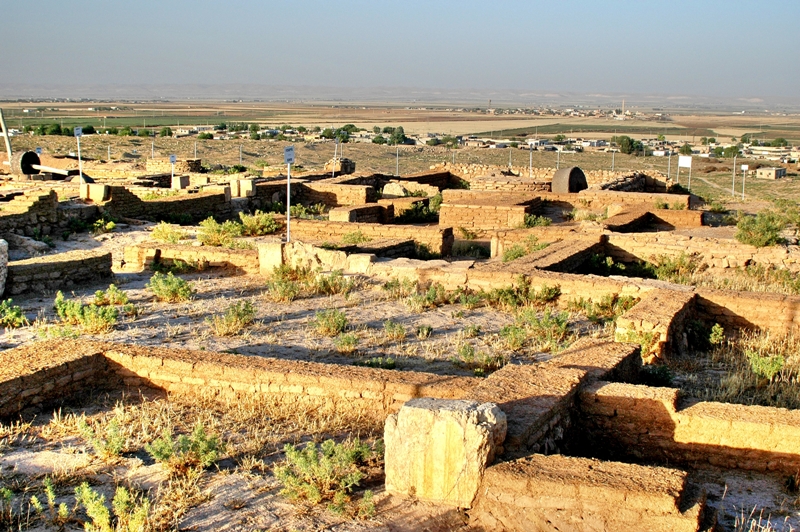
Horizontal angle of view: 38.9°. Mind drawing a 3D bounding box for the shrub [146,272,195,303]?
[{"bbox_3d":[-3.935,0.370,19.386,0.799,0.484,0.719,-2,9,-11],"label":"shrub"}]

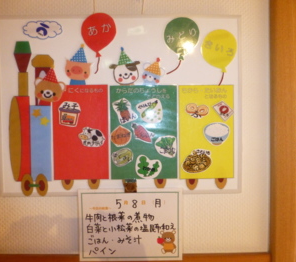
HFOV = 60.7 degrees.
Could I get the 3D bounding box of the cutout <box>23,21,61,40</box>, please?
[{"bbox_3d":[-0.308,-0.294,0.737,0.116,0.057,0.008,-1,2,-1],"label":"cutout"}]

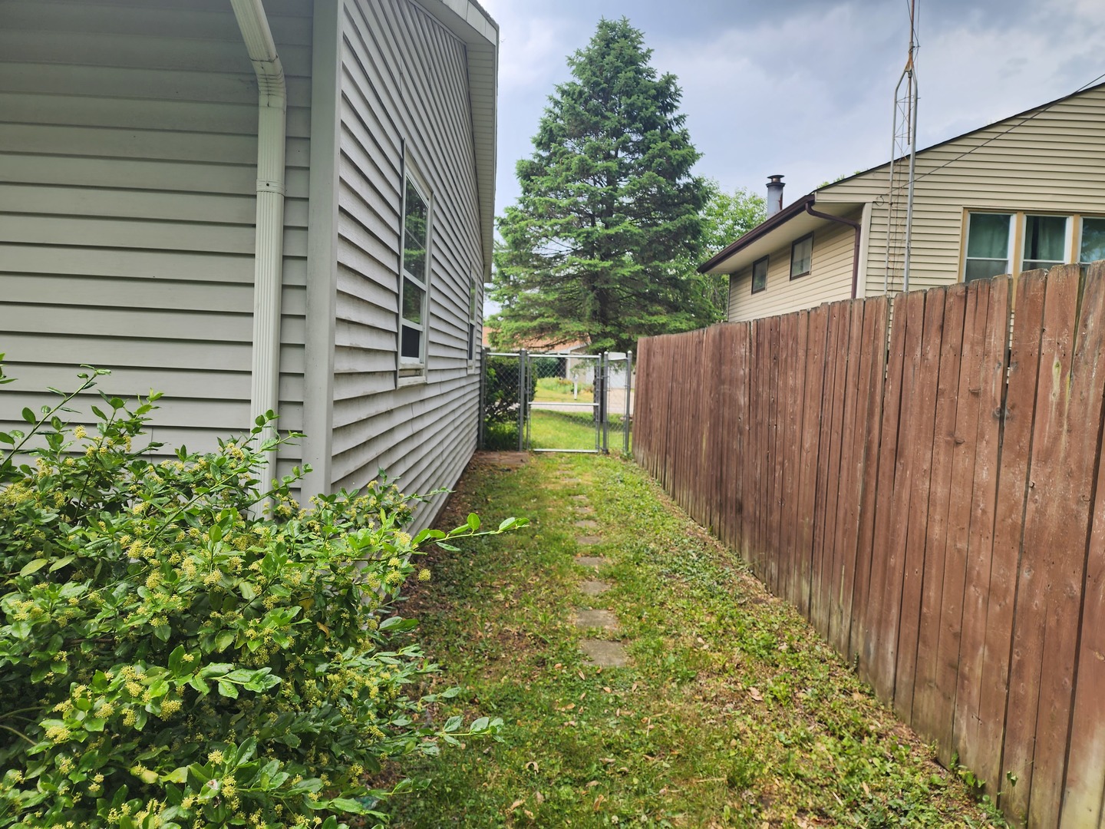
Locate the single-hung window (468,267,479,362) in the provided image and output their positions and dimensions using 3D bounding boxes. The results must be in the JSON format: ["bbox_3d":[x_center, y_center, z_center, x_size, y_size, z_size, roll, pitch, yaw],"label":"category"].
[{"bbox_3d":[-1.020,-1.214,9.316,0.100,1.190,1.170,2,4,-2],"label":"single-hung window"}]

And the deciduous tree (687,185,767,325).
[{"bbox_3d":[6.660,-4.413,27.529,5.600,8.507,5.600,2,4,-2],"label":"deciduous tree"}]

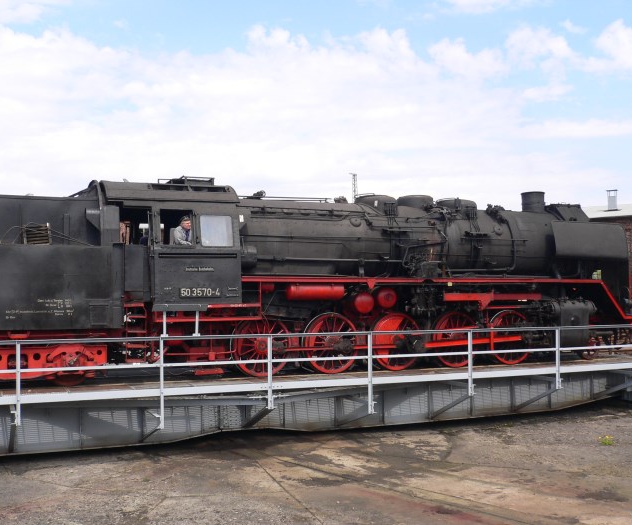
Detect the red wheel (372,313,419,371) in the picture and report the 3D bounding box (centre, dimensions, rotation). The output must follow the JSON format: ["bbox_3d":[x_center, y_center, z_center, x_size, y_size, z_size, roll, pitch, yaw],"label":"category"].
[{"bbox_3d":[1.862,1.851,16.773,1.400,1.400,0.160,1,-2,-22],"label":"red wheel"}]

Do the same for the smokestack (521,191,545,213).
[{"bbox_3d":[5.917,-1.643,19.339,0.640,0.580,0.640,0,-2,0],"label":"smokestack"}]

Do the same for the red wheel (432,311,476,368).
[{"bbox_3d":[3.391,1.875,17.391,1.400,1.400,0.160,1,-2,-22],"label":"red wheel"}]

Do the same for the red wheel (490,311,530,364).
[{"bbox_3d":[4.921,1.899,18.008,1.400,1.400,0.160,1,-2,-22],"label":"red wheel"}]

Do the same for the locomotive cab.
[{"bbox_3d":[-3.356,-0.450,15.546,2.740,2.920,3.000,1,-2,-22],"label":"locomotive cab"}]

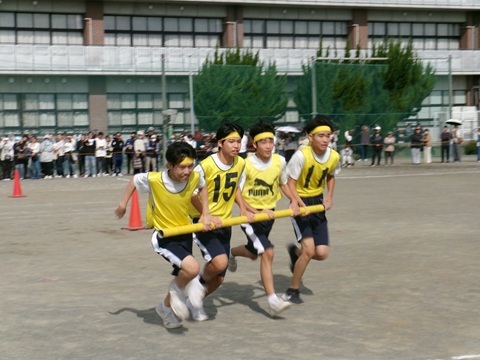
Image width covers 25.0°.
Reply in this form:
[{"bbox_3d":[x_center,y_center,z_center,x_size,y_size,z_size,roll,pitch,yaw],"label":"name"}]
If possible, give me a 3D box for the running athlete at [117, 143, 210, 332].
[{"bbox_3d":[-0.609,0.439,8.550,0.660,1.480,0.620,-3,3,-38],"label":"running athlete"}]

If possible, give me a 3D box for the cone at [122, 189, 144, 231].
[{"bbox_3d":[-1.718,0.479,17.850,0.390,0.690,0.390,-1,2,0],"label":"cone"}]

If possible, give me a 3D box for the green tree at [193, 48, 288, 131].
[{"bbox_3d":[0.074,-3.562,52.622,4.500,5.650,4.300,-2,3,-11],"label":"green tree"}]

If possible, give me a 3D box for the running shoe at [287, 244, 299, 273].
[{"bbox_3d":[0.496,0.711,9.800,0.100,0.280,0.120,0,-12,-37],"label":"running shoe"}]

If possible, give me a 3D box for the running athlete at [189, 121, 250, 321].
[{"bbox_3d":[-0.167,0.330,8.800,0.500,1.640,0.600,-3,3,-38],"label":"running athlete"}]

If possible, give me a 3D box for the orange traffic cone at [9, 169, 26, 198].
[{"bbox_3d":[-5.660,0.089,27.500,0.390,0.700,0.390,1,4,45],"label":"orange traffic cone"}]

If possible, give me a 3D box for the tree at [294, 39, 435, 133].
[{"bbox_3d":[6.386,-4.079,55.135,6.700,6.240,5.500,-2,3,-11],"label":"tree"}]

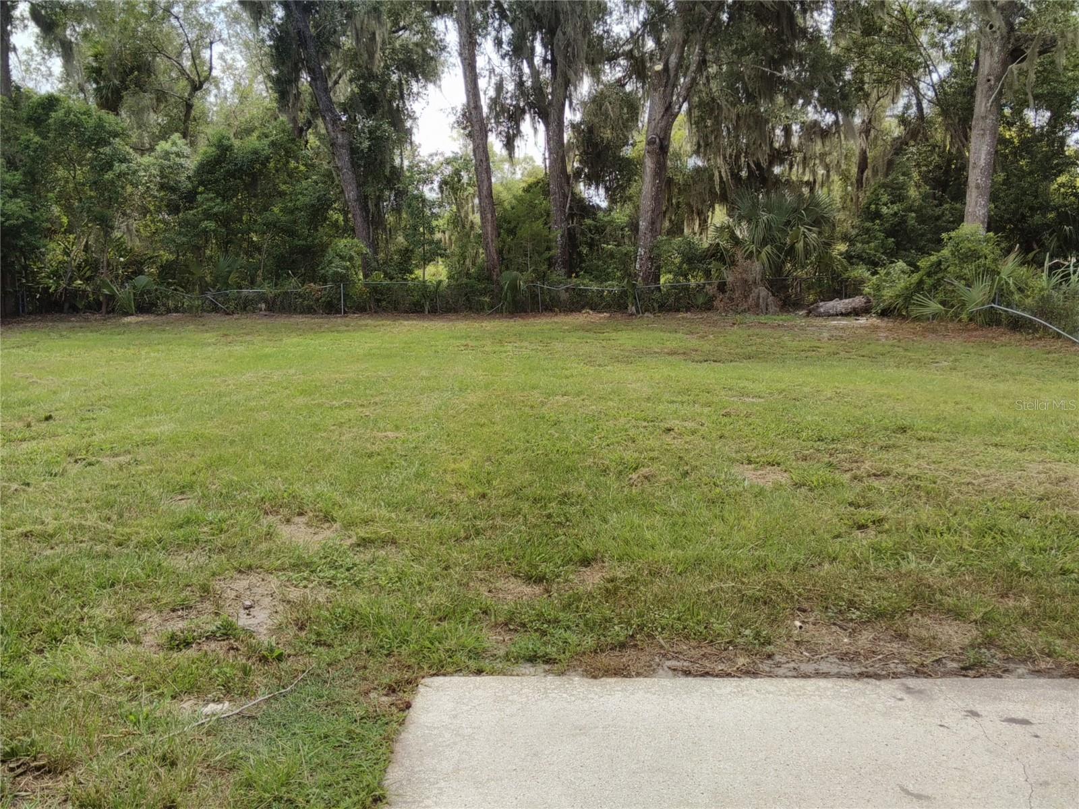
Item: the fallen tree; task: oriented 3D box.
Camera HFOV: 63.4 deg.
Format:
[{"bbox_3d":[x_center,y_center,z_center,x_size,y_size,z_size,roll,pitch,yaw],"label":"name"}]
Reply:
[{"bbox_3d":[8.596,-2.813,25.000,1.850,0.580,0.580,2,10,12],"label":"fallen tree"}]

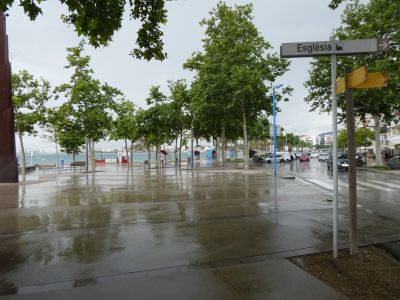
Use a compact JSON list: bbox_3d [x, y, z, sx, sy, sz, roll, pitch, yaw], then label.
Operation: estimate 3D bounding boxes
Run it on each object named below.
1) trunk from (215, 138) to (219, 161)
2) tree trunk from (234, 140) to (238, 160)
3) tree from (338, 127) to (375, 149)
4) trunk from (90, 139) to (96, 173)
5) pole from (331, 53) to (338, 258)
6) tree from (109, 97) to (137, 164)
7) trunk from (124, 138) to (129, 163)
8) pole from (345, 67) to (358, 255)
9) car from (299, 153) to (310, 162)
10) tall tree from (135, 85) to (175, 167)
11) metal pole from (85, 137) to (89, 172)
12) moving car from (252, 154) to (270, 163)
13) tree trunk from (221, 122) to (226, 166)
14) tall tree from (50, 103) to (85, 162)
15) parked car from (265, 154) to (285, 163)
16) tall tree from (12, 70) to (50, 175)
[{"bbox_3d":[2.975,-0.243,50.000,0.300,4.382,0.300,-1,-1,0],"label":"trunk"},{"bbox_3d":[6.397,0.088,49.000,0.300,3.534,0.300,-1,-1,0],"label":"tree trunk"},{"bbox_3d":[23.139,-1.109,41.000,5.000,4.900,5.000,-1,0,0],"label":"tree"},{"bbox_3d":[-8.579,0.444,22.400,0.340,2.800,0.340,-1,0,0],"label":"trunk"},{"bbox_3d":[2.084,0.027,4.280,0.075,3.280,0.075,-1,-1,0],"label":"pole"},{"bbox_3d":[-10.074,-2.388,37.000,3.700,8.966,3.700,-1,-1,0],"label":"tree"},{"bbox_3d":[-8.975,0.245,34.000,0.320,3.200,0.320,-1,0,0],"label":"trunk"},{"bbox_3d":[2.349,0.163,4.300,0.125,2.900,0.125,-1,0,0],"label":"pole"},{"bbox_3d":[18.607,1.325,49.000,1.750,1.484,4.100,-1,-1,18],"label":"car"},{"bbox_3d":[-4.832,-2.527,30.800,4.400,9.052,4.400,-1,-1,0],"label":"tall tree"},{"bbox_3d":[-9.591,0.404,23.600,0.150,3.106,0.150,-1,-1,0],"label":"metal pole"},{"bbox_3d":[9.001,1.055,39.000,4.000,1.420,1.750,-1,0,15],"label":"moving car"},{"bbox_3d":[2.903,-0.726,35.000,0.330,5.490,0.330,-1,-1,0],"label":"tree trunk"},{"bbox_3d":[-13.567,-1.542,28.500,3.700,6.700,3.600,-1,0,0],"label":"tall tree"},{"bbox_3d":[12.712,1.449,47.000,3.900,1.475,1.720,0,-1,-18],"label":"parked car"},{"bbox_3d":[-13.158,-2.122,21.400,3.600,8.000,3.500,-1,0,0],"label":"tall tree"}]

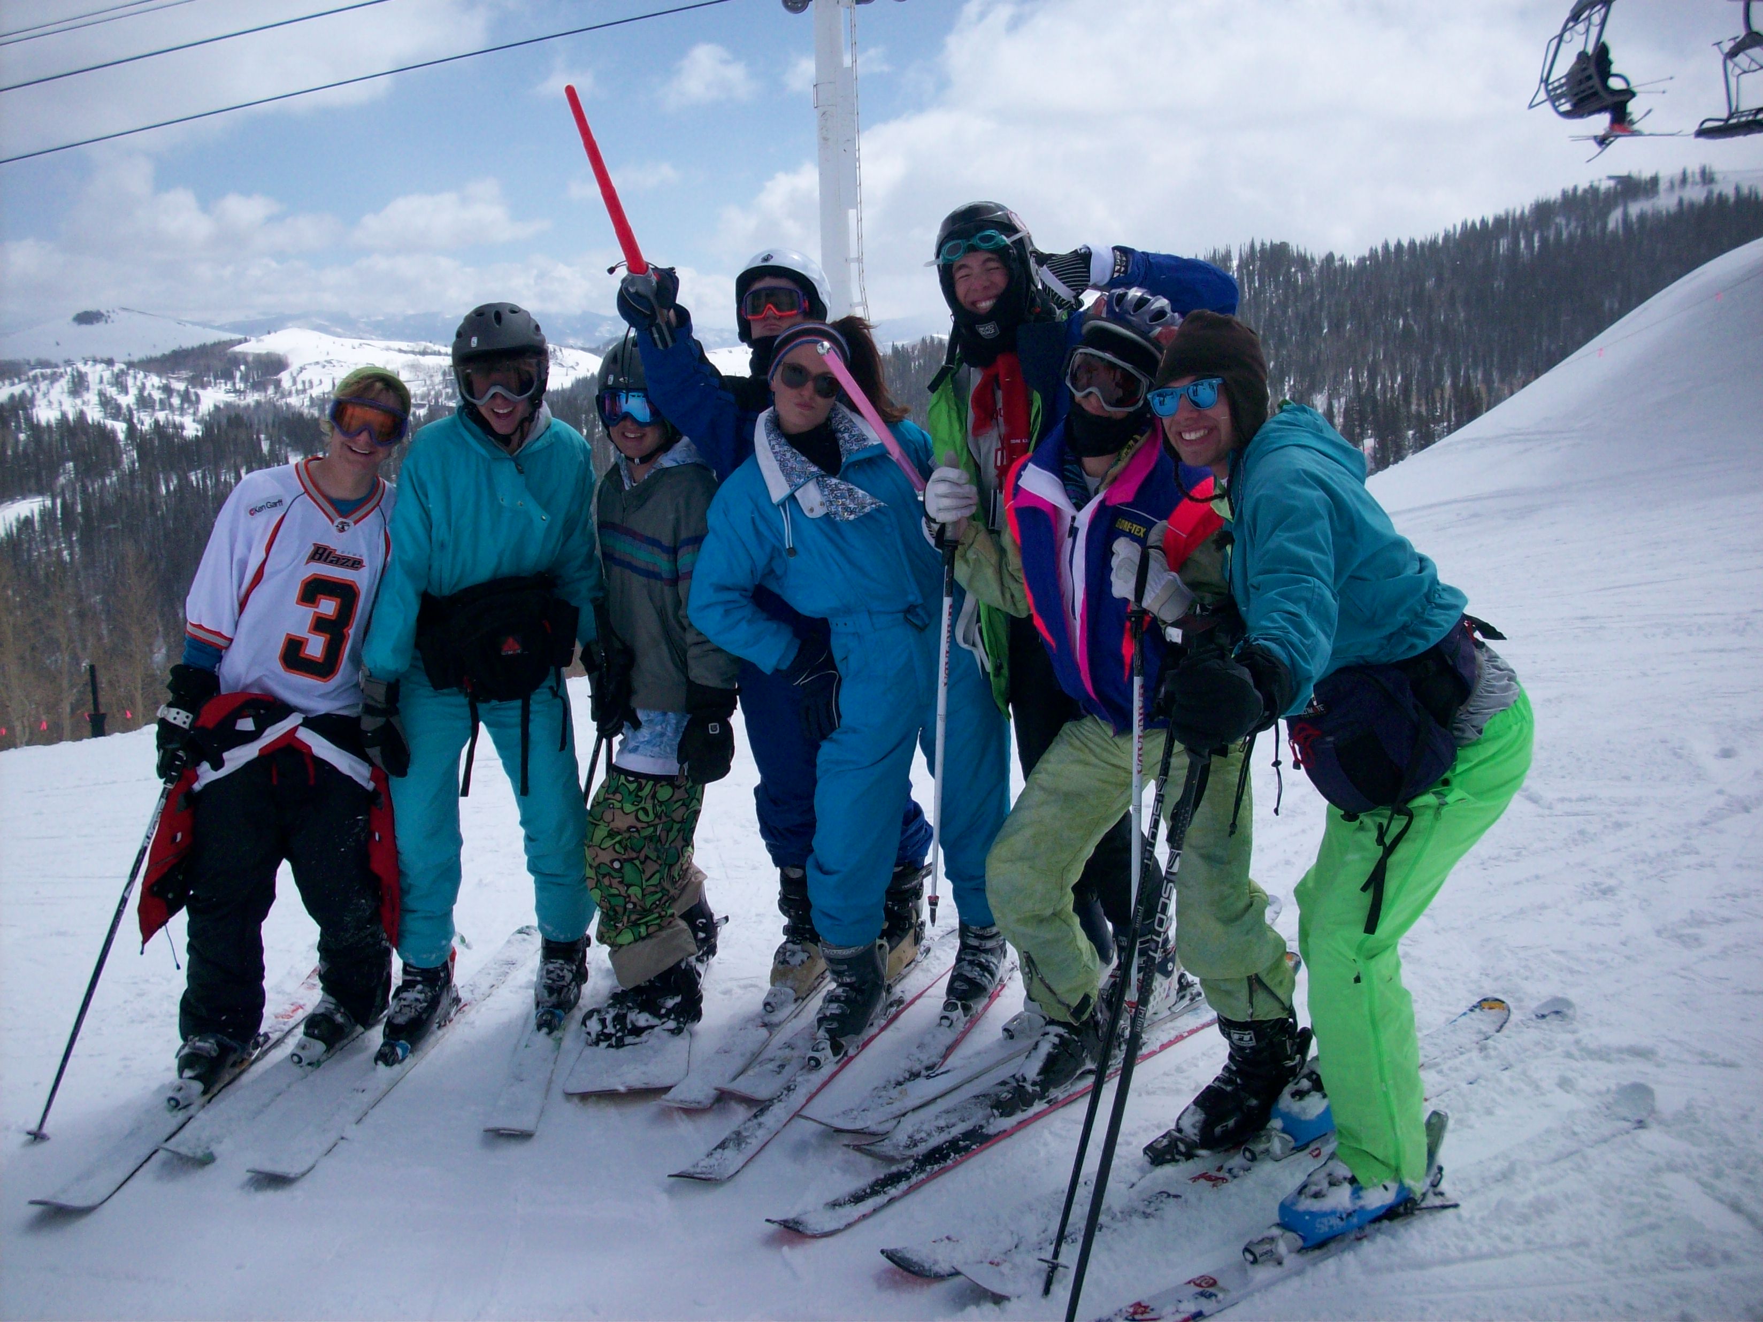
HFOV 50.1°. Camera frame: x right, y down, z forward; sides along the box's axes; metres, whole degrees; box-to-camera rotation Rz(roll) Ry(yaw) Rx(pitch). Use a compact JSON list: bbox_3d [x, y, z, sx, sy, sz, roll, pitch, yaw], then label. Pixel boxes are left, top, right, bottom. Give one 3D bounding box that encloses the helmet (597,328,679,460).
[{"bbox_3d":[-0.619,-0.686,4.800,0.215,0.270,0.265,1,12,-2],"label":"helmet"}]

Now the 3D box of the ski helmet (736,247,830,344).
[{"bbox_3d":[-0.228,-0.857,4.438,0.225,0.235,0.280,2,11,20],"label":"ski helmet"}]

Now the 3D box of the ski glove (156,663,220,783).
[{"bbox_3d":[-1.554,0.137,4.232,0.130,0.260,0.125,2,11,20],"label":"ski glove"}]

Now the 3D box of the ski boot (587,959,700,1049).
[{"bbox_3d":[-0.563,0.788,4.620,0.300,0.250,0.130,-3,8,-17],"label":"ski boot"}]

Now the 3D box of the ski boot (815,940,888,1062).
[{"bbox_3d":[-0.070,0.752,4.562,0.115,0.260,0.290,3,10,22],"label":"ski boot"}]

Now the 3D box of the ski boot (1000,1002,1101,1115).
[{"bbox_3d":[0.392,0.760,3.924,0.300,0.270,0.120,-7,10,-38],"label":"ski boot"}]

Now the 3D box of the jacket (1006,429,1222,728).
[{"bbox_3d":[0.490,-0.171,4.000,0.450,0.650,0.300,4,20,17],"label":"jacket"}]

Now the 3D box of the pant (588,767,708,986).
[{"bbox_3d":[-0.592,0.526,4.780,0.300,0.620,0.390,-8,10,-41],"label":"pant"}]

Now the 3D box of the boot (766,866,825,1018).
[{"bbox_3d":[-0.202,0.677,4.910,0.120,0.300,0.310,3,10,22],"label":"boot"}]

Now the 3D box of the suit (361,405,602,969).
[{"bbox_3d":[-1.002,0.064,4.720,0.570,1.390,0.340,-2,8,-6],"label":"suit"}]

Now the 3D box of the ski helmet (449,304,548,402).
[{"bbox_3d":[-0.890,-0.725,4.420,0.225,0.235,0.270,-2,24,-8],"label":"ski helmet"}]

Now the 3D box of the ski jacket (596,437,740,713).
[{"bbox_3d":[-0.505,-0.216,4.448,0.420,0.660,0.320,4,12,29],"label":"ski jacket"}]

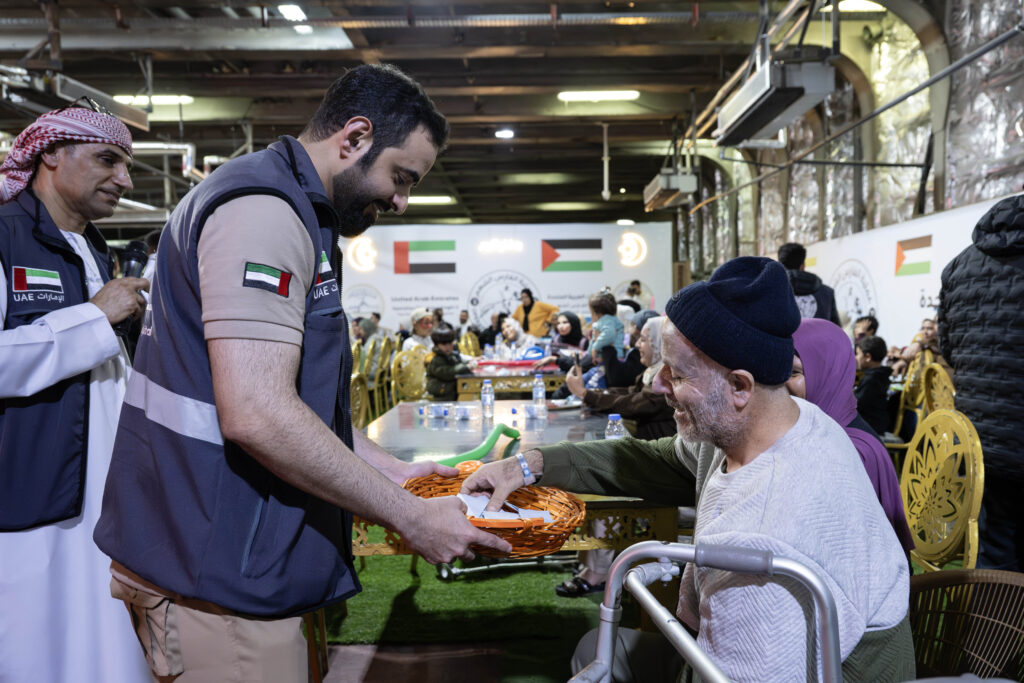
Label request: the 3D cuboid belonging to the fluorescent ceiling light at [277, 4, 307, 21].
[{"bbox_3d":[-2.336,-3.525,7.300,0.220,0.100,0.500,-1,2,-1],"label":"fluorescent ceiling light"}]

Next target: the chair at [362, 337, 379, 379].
[{"bbox_3d":[-1.883,0.475,8.095,0.520,1.000,0.450,-1,2,-1],"label":"chair"}]

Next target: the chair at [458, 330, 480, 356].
[{"bbox_3d":[-0.634,0.378,10.500,0.450,1.000,0.520,-1,2,5],"label":"chair"}]

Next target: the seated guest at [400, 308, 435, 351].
[{"bbox_3d":[-0.892,0.369,7.062,0.700,1.360,0.500,0,2,29],"label":"seated guest"}]

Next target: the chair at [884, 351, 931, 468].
[{"bbox_3d":[2.245,0.542,4.145,0.520,1.000,0.450,-1,2,-1],"label":"chair"}]

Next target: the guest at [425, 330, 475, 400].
[{"bbox_3d":[-0.561,0.454,5.850,0.400,1.140,0.380,0,2,22],"label":"guest"}]

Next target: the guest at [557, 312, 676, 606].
[{"bbox_3d":[0.556,0.521,3.134,0.780,1.275,0.500,-1,2,-4],"label":"guest"}]

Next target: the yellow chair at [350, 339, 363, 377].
[{"bbox_3d":[-2.446,0.501,9.816,0.530,0.955,0.430,0,2,4],"label":"yellow chair"}]

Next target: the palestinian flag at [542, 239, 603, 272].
[{"bbox_3d":[1.108,-1.575,12.500,1.100,0.600,0.020,-1,2,-1],"label":"palestinian flag"}]

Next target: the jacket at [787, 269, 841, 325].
[{"bbox_3d":[1.859,-0.122,4.400,0.500,0.690,0.310,0,2,13],"label":"jacket"}]

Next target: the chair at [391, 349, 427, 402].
[{"bbox_3d":[-0.912,0.574,7.012,0.430,0.955,0.530,1,2,36],"label":"chair"}]

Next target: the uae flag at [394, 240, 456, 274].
[{"bbox_3d":[-1.498,-1.452,11.800,1.060,0.550,0.030,-1,2,-1],"label":"uae flag"}]

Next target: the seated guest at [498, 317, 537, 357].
[{"bbox_3d":[0.096,0.334,7.700,0.520,1.250,0.700,-1,2,6],"label":"seated guest"}]

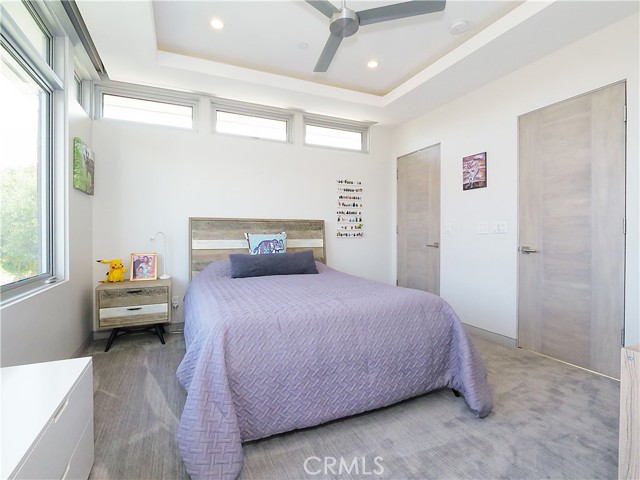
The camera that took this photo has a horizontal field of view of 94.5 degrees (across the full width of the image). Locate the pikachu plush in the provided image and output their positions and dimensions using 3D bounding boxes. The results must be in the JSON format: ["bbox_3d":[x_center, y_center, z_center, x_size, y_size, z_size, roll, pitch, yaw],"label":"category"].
[{"bbox_3d":[-2.027,0.296,2.869,0.175,0.222,0.200,0,0,40],"label":"pikachu plush"}]

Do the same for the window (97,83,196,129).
[{"bbox_3d":[-1.802,-1.389,3.135,0.963,0.343,0.080,0,0,-23],"label":"window"}]

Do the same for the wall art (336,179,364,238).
[{"bbox_3d":[0.414,-0.420,4.049,0.422,0.800,0.040,0,0,-23],"label":"wall art"}]

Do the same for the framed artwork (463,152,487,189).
[{"bbox_3d":[1.622,-0.707,3.102,0.030,0.349,0.254,0,0,-25],"label":"framed artwork"}]

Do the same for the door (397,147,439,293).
[{"bbox_3d":[1.294,-0.086,3.885,0.045,2.157,0.779,0,0,-25],"label":"door"}]

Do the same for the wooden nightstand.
[{"bbox_3d":[-1.790,0.717,2.918,0.582,0.575,0.385,0,0,-23],"label":"wooden nightstand"}]

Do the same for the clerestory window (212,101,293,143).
[{"bbox_3d":[-0.789,-1.409,3.575,0.971,0.364,0.080,0,0,-23],"label":"clerestory window"}]

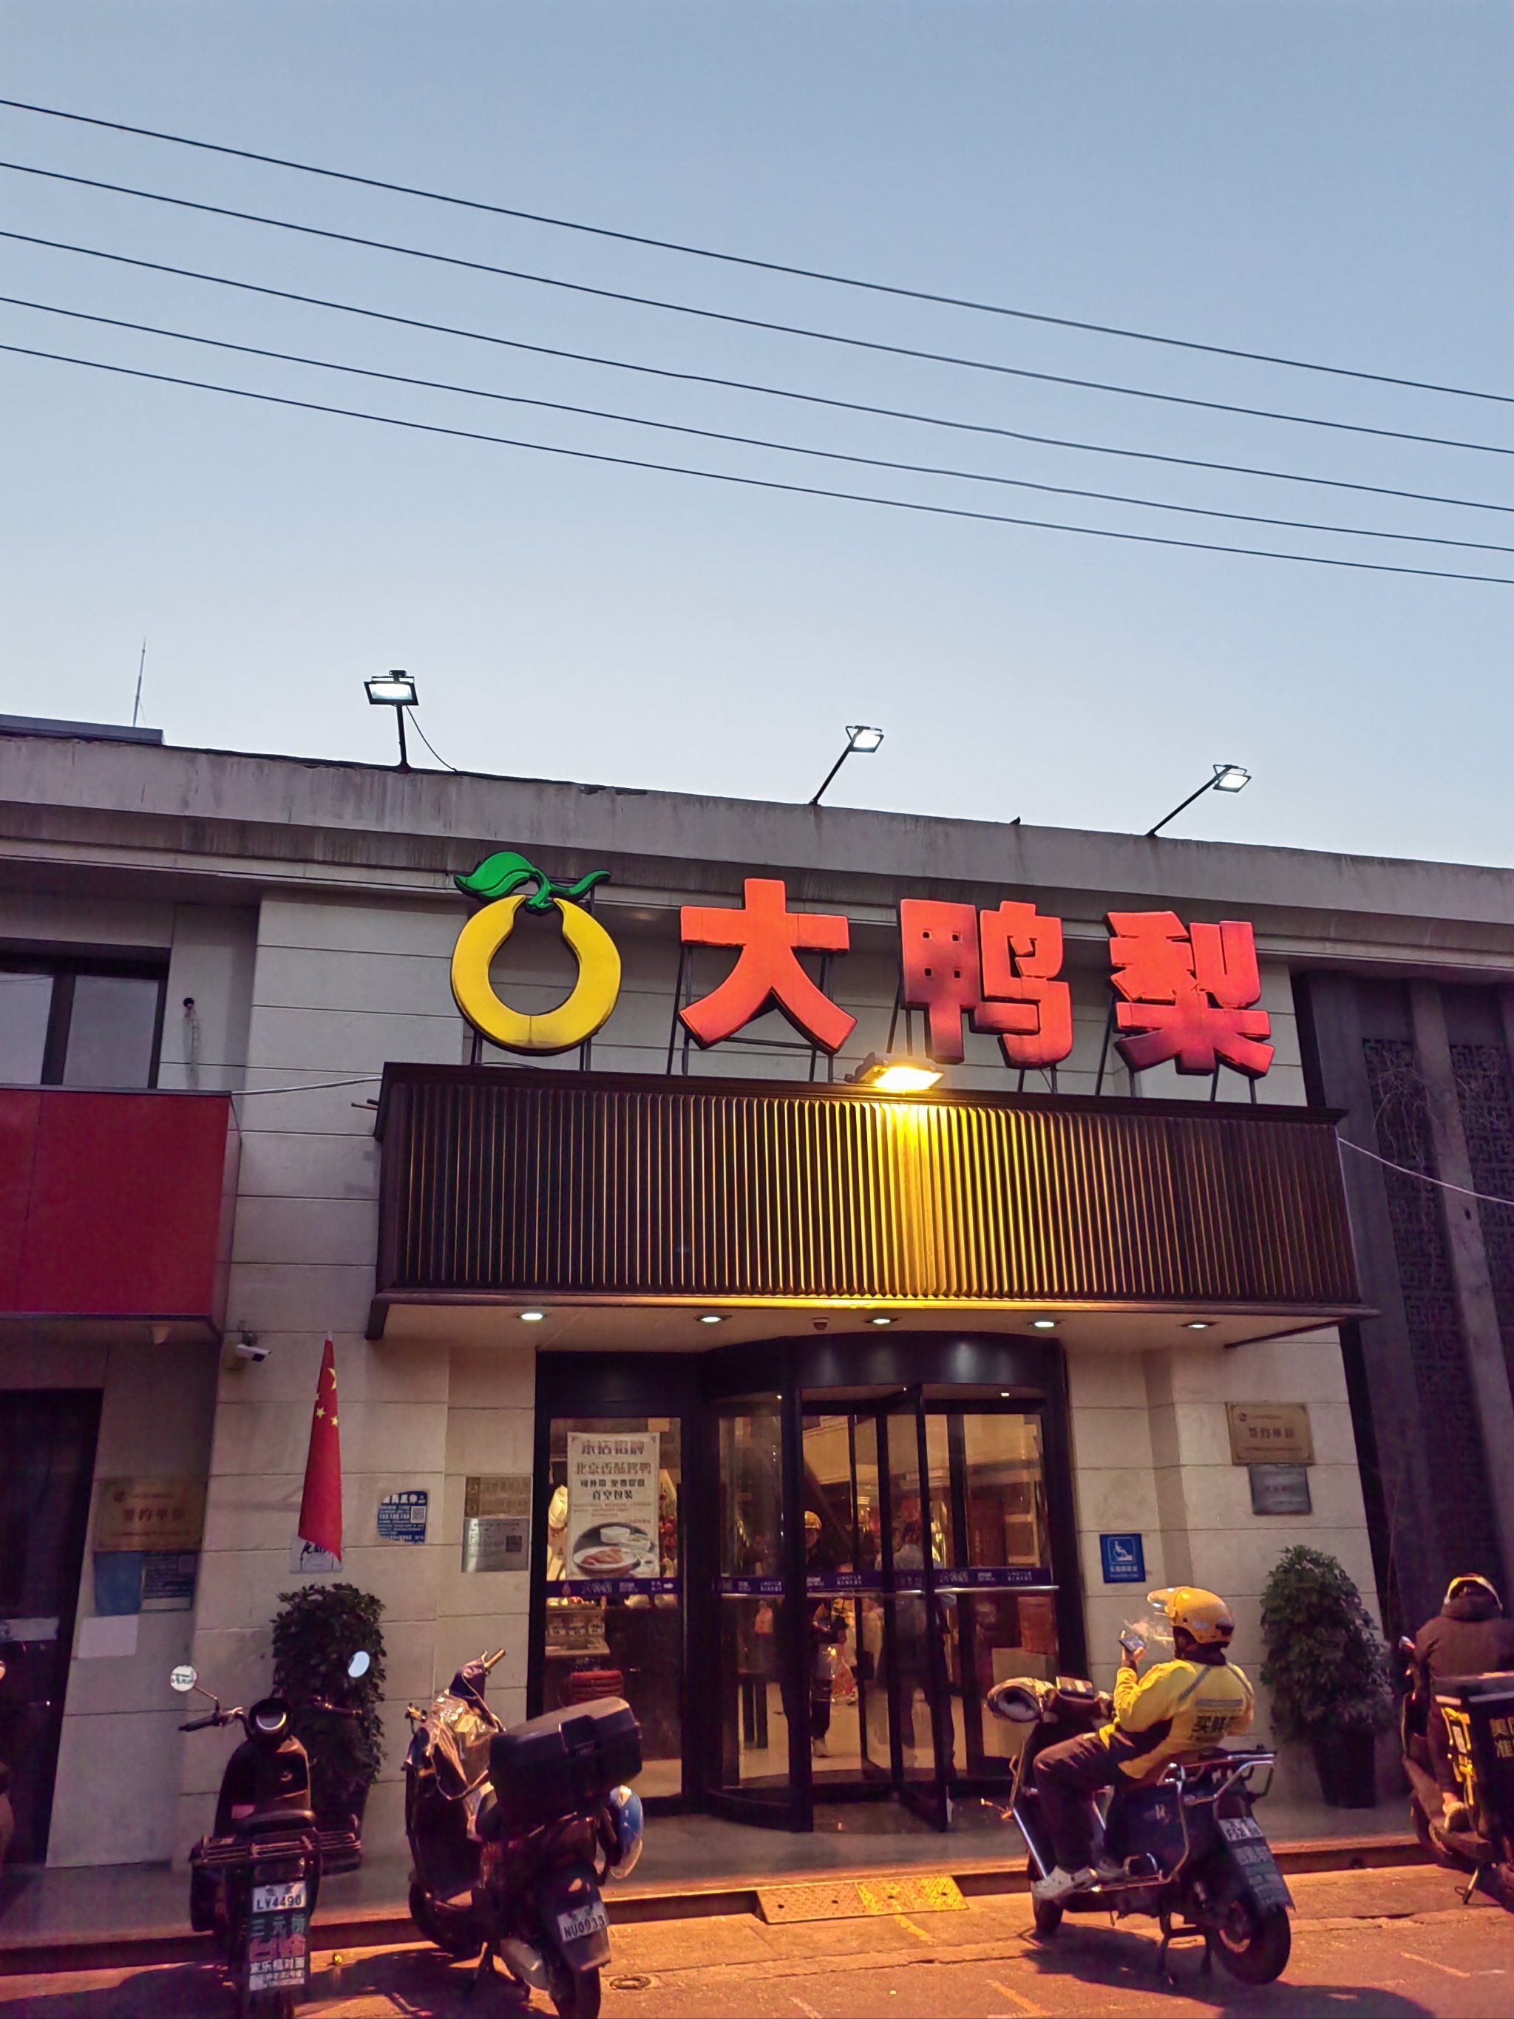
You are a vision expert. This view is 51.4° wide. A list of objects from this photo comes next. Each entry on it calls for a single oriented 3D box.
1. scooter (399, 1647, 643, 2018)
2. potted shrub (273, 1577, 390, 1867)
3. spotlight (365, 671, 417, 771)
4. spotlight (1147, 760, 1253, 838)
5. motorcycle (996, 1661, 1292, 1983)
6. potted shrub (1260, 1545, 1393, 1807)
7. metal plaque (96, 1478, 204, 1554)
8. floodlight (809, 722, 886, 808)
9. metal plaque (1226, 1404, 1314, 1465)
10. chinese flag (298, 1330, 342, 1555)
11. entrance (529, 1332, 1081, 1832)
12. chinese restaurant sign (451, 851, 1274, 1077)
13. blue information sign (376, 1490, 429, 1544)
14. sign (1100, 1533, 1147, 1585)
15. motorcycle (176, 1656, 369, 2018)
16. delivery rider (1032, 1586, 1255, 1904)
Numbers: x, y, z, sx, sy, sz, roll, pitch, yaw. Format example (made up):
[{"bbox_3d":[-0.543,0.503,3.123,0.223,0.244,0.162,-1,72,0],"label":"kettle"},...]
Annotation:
[{"bbox_3d":[-1.050,3.316,6.363,0.700,1.180,1.800,3,-19,-30],"label":"scooter"},{"bbox_3d":[-2.250,3.724,8.253,0.580,1.350,0.580,3,-20,-14],"label":"potted shrub"},{"bbox_3d":[-2.099,-1.627,9.156,0.270,0.150,1.150,3,-20,-14],"label":"spotlight"},{"bbox_3d":[2.866,-1.326,10.371,0.200,0.140,1.100,3,-20,-14],"label":"spotlight"},{"bbox_3d":[1.639,3.493,6.814,0.740,1.110,1.720,10,-22,-30],"label":"motorcycle"},{"bbox_3d":[3.527,4.107,9.757,0.750,1.500,0.750,3,-19,-13],"label":"potted shrub"},{"bbox_3d":[-3.552,2.963,9.240,0.600,0.400,0.030,3,-20,-14],"label":"metal plaque"},{"bbox_3d":[0.546,-1.552,10.267,0.250,0.250,1.150,3,-19,-13],"label":"floodlight"},{"bbox_3d":[3.426,2.822,10.487,0.605,0.393,0.020,3,-20,-14],"label":"metal plaque"},{"bbox_3d":[-2.373,2.410,8.707,0.250,1.200,0.300,3,-19,-13],"label":"chinese flag"},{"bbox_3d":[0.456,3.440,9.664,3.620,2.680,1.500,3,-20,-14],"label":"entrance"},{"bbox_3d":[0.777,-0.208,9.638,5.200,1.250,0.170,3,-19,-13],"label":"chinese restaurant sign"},{"bbox_3d":[-2.060,2.959,9.162,0.290,0.300,0.015,3,-19,-13],"label":"blue information sign"},{"bbox_3d":[2.420,3.627,10.405,0.295,0.300,0.015,3,-19,-13],"label":"sign"},{"bbox_3d":[-1.890,3.176,5.995,0.750,1.240,1.700,5,-20,-21],"label":"motorcycle"},{"bbox_3d":[1.571,3.125,6.822,0.620,1.200,0.860,10,-22,-29],"label":"delivery rider"}]

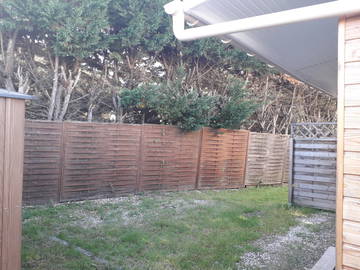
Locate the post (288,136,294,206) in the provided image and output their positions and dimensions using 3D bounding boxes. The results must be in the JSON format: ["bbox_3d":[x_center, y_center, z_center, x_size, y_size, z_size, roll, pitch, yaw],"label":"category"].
[{"bbox_3d":[2.537,0.832,6.400,0.100,1.530,0.100,1,-1,28],"label":"post"}]

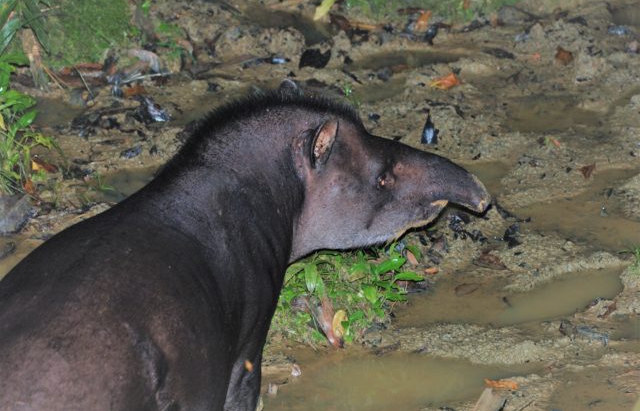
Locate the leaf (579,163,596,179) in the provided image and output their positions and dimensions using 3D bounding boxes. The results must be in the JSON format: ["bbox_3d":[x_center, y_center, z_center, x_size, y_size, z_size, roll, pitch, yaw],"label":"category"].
[{"bbox_3d":[0.675,-0.086,13.449,0.047,0.020,0.055,0,19,0],"label":"leaf"}]

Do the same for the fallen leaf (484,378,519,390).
[{"bbox_3d":[0.410,0.402,12.043,0.077,0.012,0.050,0,19,0],"label":"fallen leaf"}]

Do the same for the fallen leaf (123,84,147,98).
[{"bbox_3d":[-0.491,-0.304,14.091,0.060,0.015,0.050,0,19,0],"label":"fallen leaf"}]

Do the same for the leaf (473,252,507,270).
[{"bbox_3d":[0.408,0.132,12.819,0.083,0.017,0.070,0,19,0],"label":"leaf"}]

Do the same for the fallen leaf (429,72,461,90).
[{"bbox_3d":[0.331,-0.332,14.161,0.085,0.022,0.065,0,19,0],"label":"fallen leaf"}]

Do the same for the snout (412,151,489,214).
[{"bbox_3d":[0.292,-0.052,12.030,0.185,0.115,0.100,15,14,-20],"label":"snout"}]

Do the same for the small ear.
[{"bbox_3d":[0.010,-0.139,11.920,0.055,0.115,0.045,9,22,-36],"label":"small ear"}]

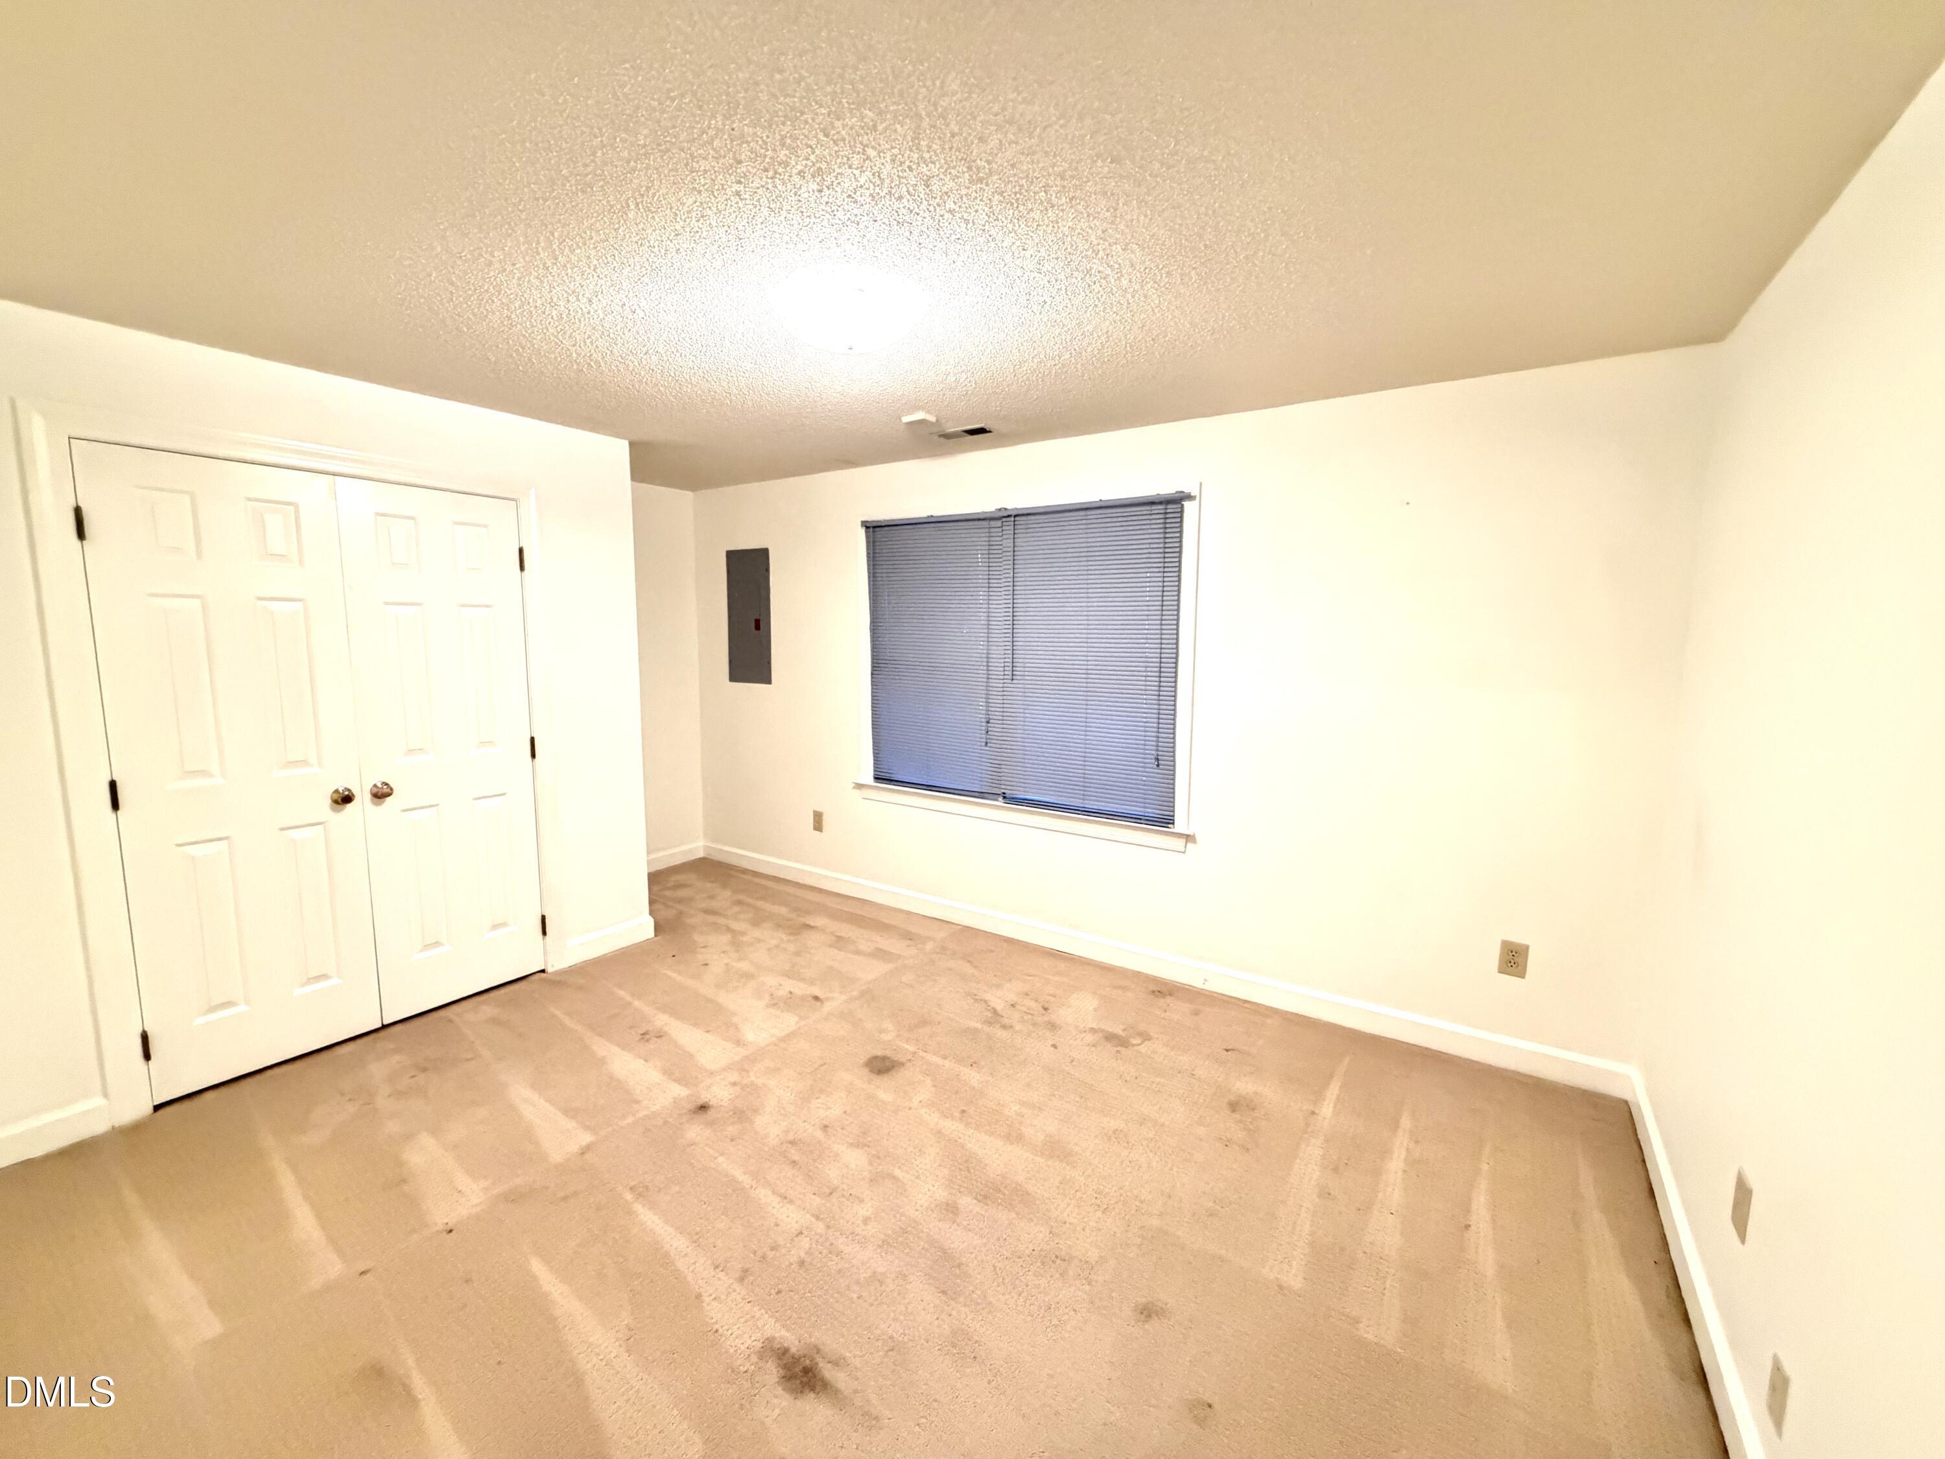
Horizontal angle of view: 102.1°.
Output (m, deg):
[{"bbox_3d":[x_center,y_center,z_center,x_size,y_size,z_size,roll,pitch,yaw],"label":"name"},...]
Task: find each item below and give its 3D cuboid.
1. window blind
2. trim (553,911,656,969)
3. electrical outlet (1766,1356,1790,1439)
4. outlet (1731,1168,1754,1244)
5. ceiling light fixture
[{"bbox_3d":[0.149,-0.339,3.785,1.755,1.400,0.050,5,8,33],"label":"window blind"},{"bbox_3d":[-1.725,1.002,3.735,0.018,0.116,0.490,5,8,33],"label":"trim"},{"bbox_3d":[1.349,1.115,1.317,0.009,0.112,0.071,5,8,33],"label":"electrical outlet"},{"bbox_3d":[1.523,0.941,1.556,0.009,0.117,0.076,5,8,33],"label":"outlet"},{"bbox_3d":[-0.323,-1.073,2.078,0.405,0.115,0.405,1,7,0],"label":"ceiling light fixture"}]

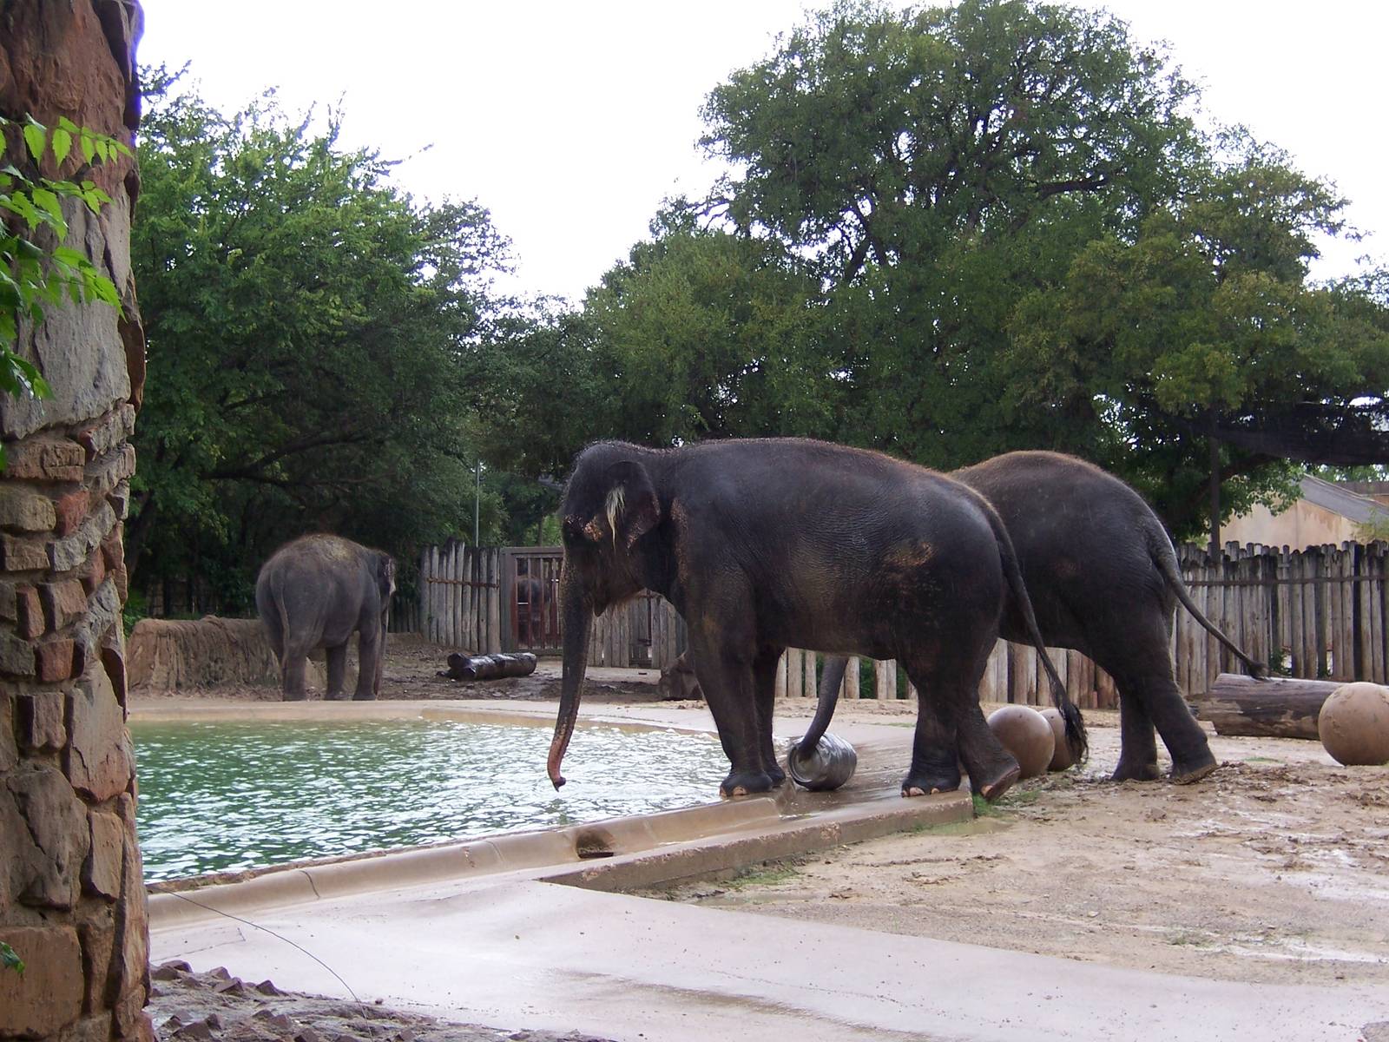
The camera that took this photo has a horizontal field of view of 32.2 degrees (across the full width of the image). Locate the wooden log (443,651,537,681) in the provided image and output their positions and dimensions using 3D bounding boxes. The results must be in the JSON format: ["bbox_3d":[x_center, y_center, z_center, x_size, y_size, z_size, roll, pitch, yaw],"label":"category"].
[{"bbox_3d":[-3.271,2.317,38.500,1.550,0.450,0.450,1,-2,-35],"label":"wooden log"}]

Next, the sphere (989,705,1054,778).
[{"bbox_3d":[2.538,1.729,18.800,0.560,0.560,0.560,0,-2,0],"label":"sphere"}]

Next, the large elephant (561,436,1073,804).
[{"bbox_3d":[0.842,0.655,16.600,3.600,2.440,1.300,0,-2,3],"label":"large elephant"}]

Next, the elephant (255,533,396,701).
[{"bbox_3d":[-5.050,1.316,33.000,1.250,2.280,2.800,-1,-2,35],"label":"elephant"}]

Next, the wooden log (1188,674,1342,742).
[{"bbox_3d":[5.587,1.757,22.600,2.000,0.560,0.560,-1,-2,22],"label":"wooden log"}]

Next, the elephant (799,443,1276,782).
[{"bbox_3d":[2.572,0.718,18.200,3.300,2.440,1.300,0,-2,12],"label":"elephant"}]

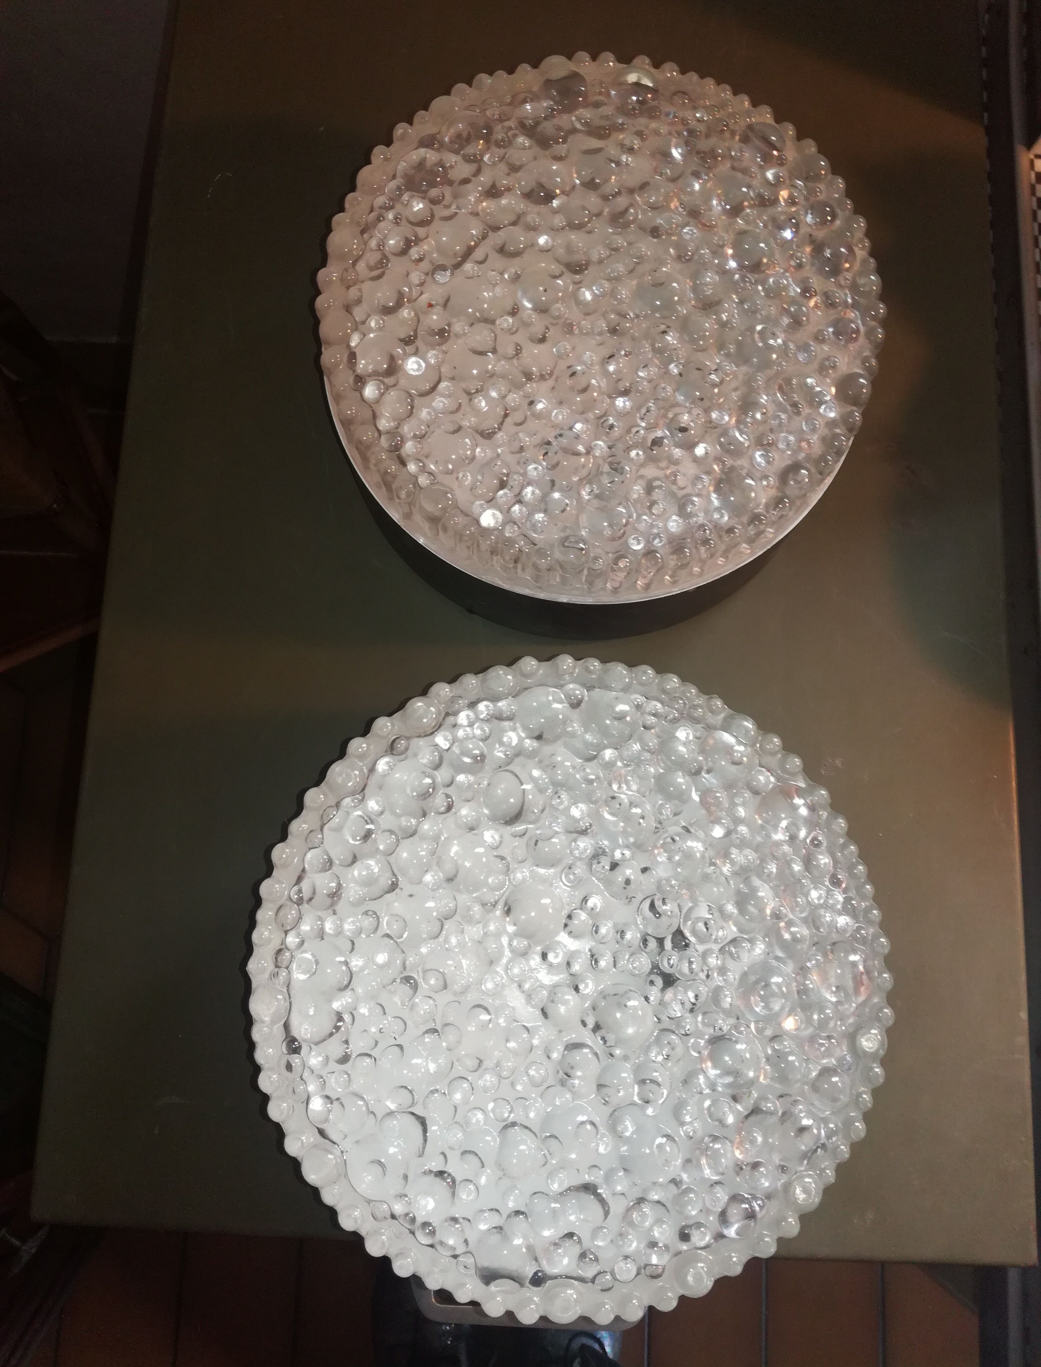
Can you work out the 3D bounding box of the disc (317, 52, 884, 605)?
[{"bbox_3d":[0.043,-0.204,0.600,0.314,0.060,0.314,0,79,0],"label":"disc"}]

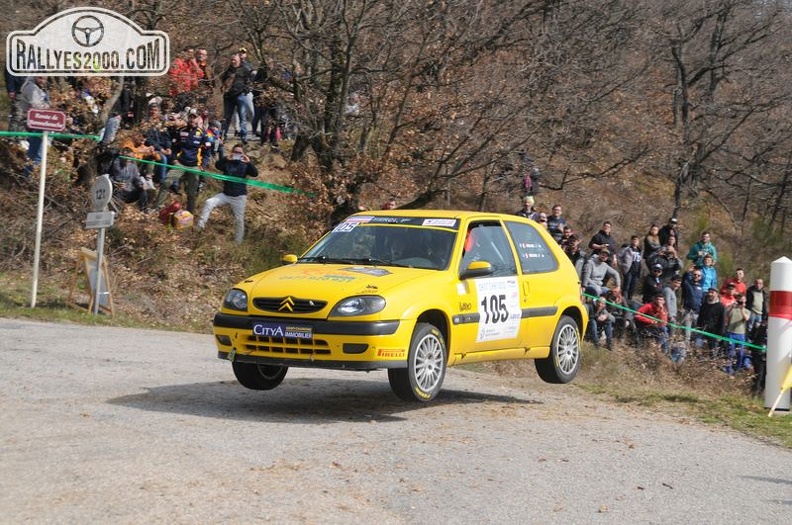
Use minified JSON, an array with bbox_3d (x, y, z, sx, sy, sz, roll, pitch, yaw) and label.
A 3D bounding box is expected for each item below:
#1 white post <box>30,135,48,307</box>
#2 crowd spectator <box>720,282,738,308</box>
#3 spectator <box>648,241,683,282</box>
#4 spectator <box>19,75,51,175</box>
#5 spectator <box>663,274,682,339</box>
[{"bbox_3d":[-4.506,-0.543,23.300,0.060,2.280,0.060,4,1,-6],"label":"white post"},{"bbox_3d":[7.340,1.314,40.517,0.560,1.730,0.380,4,1,14],"label":"crowd spectator"},{"bbox_3d":[6.146,0.234,42.019,0.750,1.700,0.500,2,1,-6],"label":"spectator"},{"bbox_3d":[-6.193,-2.376,31.519,0.520,1.740,0.450,1,2,-37],"label":"spectator"},{"bbox_3d":[6.103,1.095,40.518,0.500,1.620,0.500,4,2,41],"label":"spectator"}]

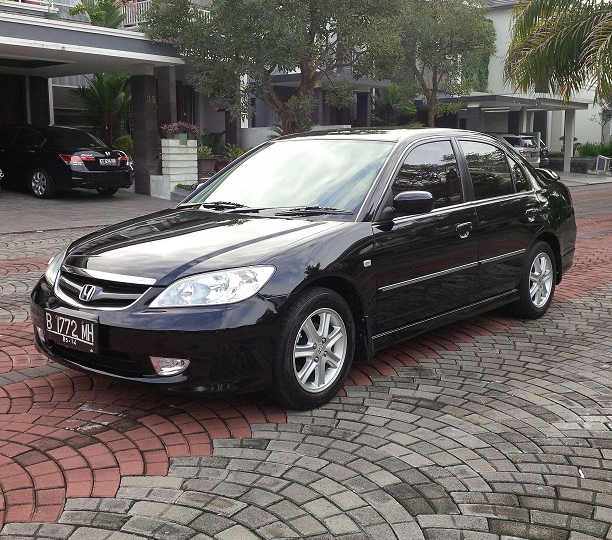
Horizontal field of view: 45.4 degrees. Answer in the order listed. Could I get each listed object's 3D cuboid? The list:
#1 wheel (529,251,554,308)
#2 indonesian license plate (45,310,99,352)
[{"bbox_3d":[1.737,0.075,5.602,0.150,0.420,0.420,8,12,40],"label":"wheel"},{"bbox_3d":[-1.103,0.286,3.454,0.430,0.140,0.020,8,11,40],"label":"indonesian license plate"}]

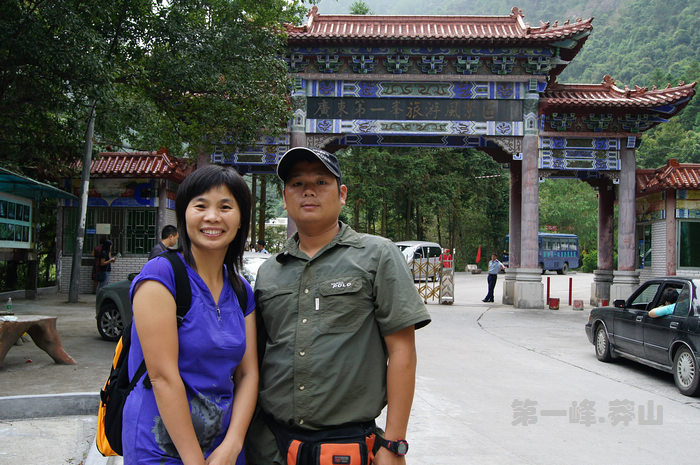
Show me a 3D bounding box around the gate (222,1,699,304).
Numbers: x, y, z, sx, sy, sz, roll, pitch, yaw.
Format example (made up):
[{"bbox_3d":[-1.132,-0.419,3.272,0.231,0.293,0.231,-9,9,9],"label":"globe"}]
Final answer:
[{"bbox_3d":[2.078,-2.526,22.830,16.000,9.680,4.500,1,-2,2],"label":"gate"}]

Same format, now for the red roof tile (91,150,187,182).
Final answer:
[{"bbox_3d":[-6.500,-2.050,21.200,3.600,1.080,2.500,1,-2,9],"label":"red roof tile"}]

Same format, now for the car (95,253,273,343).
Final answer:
[{"bbox_3d":[-2.830,1.200,12.750,4.450,1.640,1.820,-1,-2,42],"label":"car"}]

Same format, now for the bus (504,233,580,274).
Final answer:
[{"bbox_3d":[13.500,1.550,49.000,2.200,2.800,6.400,-1,-3,45],"label":"bus"}]

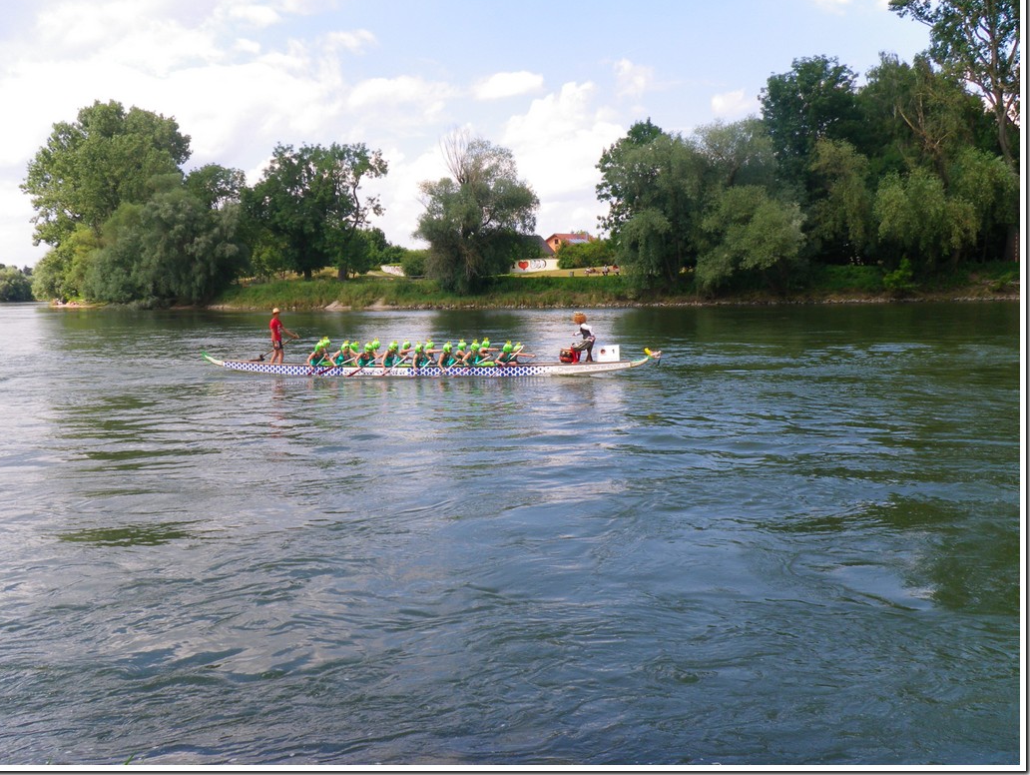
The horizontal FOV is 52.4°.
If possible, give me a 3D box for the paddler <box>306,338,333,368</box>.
[{"bbox_3d":[-4.912,-0.740,26.602,0.750,0.880,0.550,0,6,19],"label":"paddler"}]

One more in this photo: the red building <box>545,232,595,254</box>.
[{"bbox_3d":[11.041,-26.871,205.000,9.000,7.000,8.500,-4,6,-21],"label":"red building"}]

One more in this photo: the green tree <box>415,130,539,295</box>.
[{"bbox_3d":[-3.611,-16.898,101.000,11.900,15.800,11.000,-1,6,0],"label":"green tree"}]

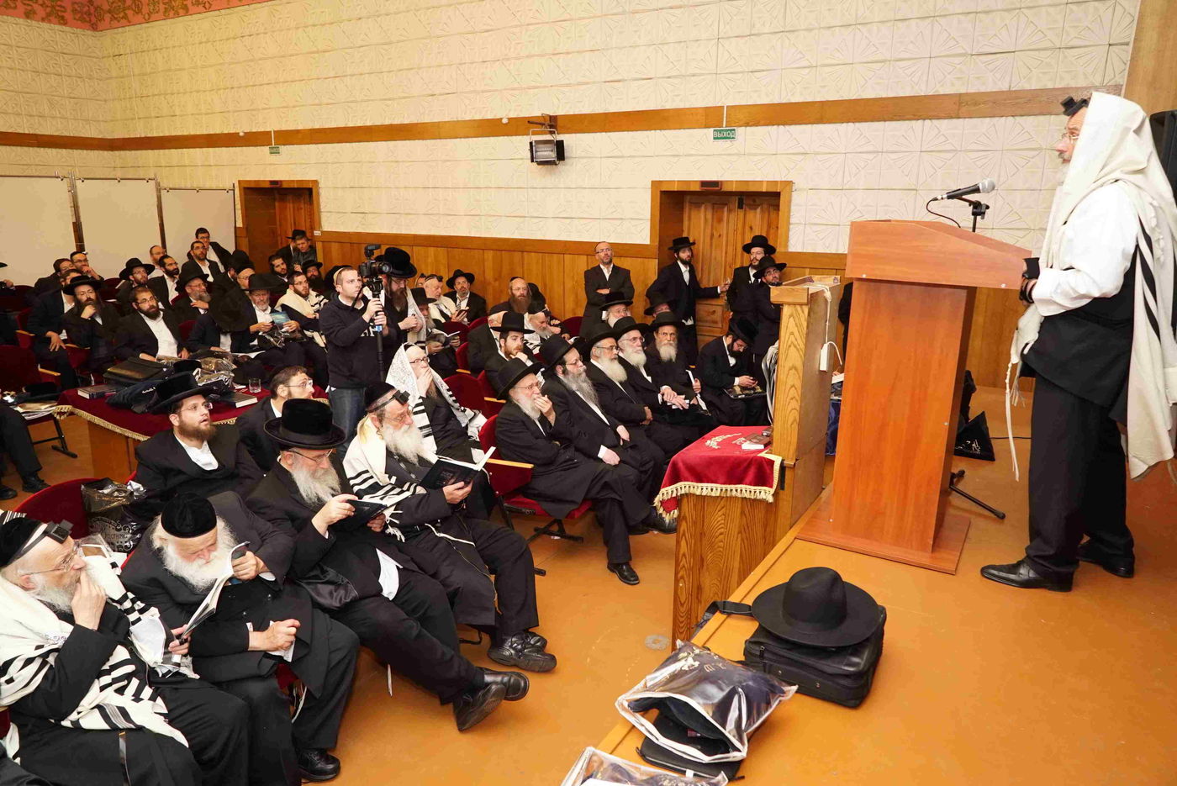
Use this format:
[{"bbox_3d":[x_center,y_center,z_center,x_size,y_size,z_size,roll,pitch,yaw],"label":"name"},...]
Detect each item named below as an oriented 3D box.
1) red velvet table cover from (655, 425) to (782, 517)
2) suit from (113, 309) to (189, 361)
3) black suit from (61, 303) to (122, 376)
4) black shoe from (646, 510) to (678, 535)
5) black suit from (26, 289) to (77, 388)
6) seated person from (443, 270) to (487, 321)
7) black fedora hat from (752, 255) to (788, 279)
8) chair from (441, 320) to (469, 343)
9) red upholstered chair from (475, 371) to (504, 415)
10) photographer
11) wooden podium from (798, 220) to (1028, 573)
[{"bbox_3d":[0.734,0.379,3.925,0.590,0.410,0.680,9,16,30],"label":"red velvet table cover"},{"bbox_3d":[-3.797,-0.356,6.833,0.480,0.640,0.580,11,18,36],"label":"suit"},{"bbox_3d":[-5.069,-0.492,8.119,0.620,0.840,0.580,13,18,41],"label":"black suit"},{"bbox_3d":[0.572,0.877,5.293,0.300,0.110,0.110,5,15,17],"label":"black shoe"},{"bbox_3d":[-4.721,-0.367,7.086,0.620,0.880,0.560,9,16,31],"label":"black suit"},{"bbox_3d":[-1.446,-0.660,8.825,0.560,1.400,0.750,-7,16,-28],"label":"seated person"},{"bbox_3d":[1.485,-1.045,6.420,0.300,0.140,0.350,-20,8,-29],"label":"black fedora hat"},{"bbox_3d":[-1.213,-0.321,8.181,0.600,0.900,0.550,9,16,30],"label":"chair"},{"bbox_3d":[-0.497,0.209,6.244,0.600,0.900,0.550,9,16,31],"label":"red upholstered chair"},{"bbox_3d":[-1.584,-0.025,5.347,0.500,1.690,0.520,11,17,35],"label":"photographer"},{"bbox_3d":[1.365,-0.035,3.279,0.708,1.324,0.639,9,16,31],"label":"wooden podium"}]

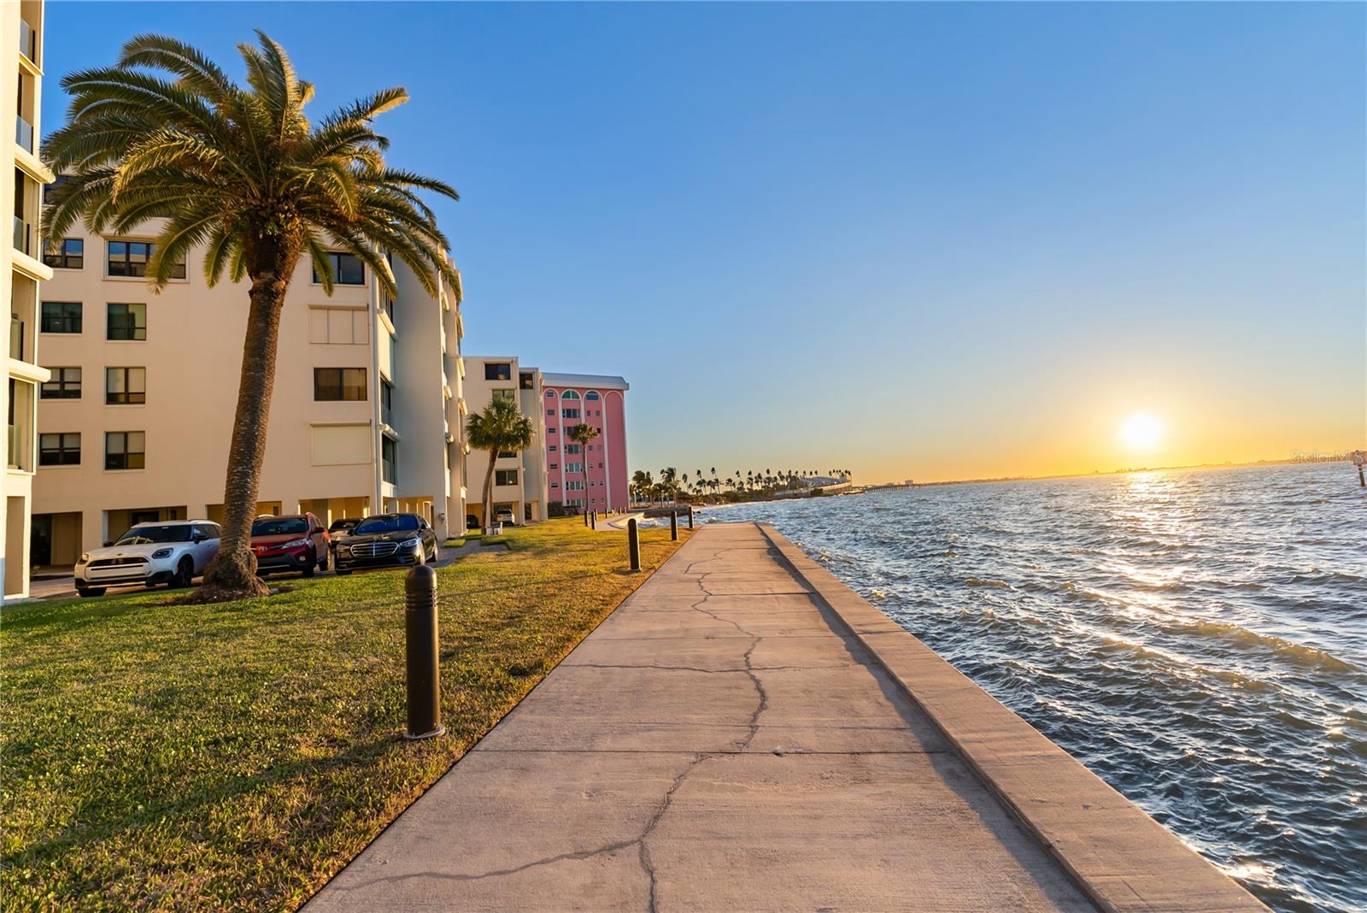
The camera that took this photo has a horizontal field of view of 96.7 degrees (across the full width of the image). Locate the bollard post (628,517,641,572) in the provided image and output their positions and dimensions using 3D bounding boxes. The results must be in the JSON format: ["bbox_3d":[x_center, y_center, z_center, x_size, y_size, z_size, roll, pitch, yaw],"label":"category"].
[{"bbox_3d":[-1.040,1.849,12.768,0.225,1.050,0.225,-4,-4,4],"label":"bollard post"}]

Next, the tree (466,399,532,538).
[{"bbox_3d":[-12.176,0.585,40.527,4.400,9.000,4.400,-4,-4,4],"label":"tree"}]

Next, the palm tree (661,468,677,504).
[{"bbox_3d":[-3.915,8.047,165.000,4.640,10.290,4.640,-4,-4,4],"label":"palm tree"}]

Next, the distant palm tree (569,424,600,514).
[{"bbox_3d":[-13.402,1.765,82.000,3.890,12.180,3.890,-4,-4,4],"label":"distant palm tree"}]

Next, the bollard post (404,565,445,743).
[{"bbox_3d":[-1.649,1.220,3.830,0.225,1.050,0.225,-4,-4,4],"label":"bollard post"}]

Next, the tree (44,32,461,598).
[{"bbox_3d":[-9.019,-3.258,13.689,7.600,12.300,7.600,-4,-4,4],"label":"tree"}]

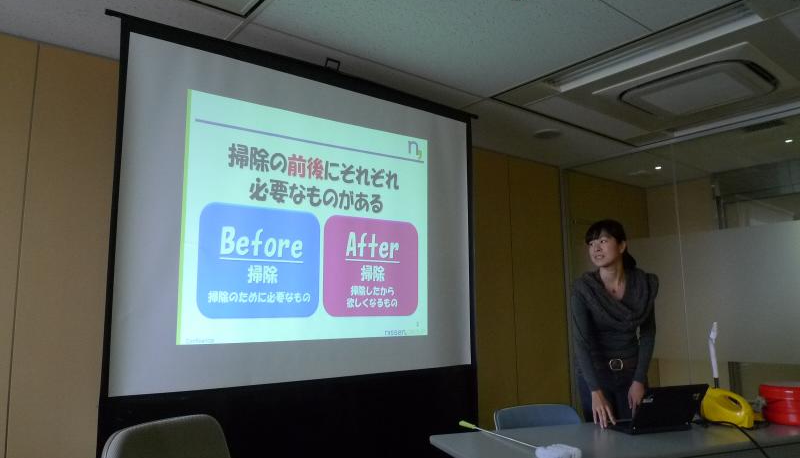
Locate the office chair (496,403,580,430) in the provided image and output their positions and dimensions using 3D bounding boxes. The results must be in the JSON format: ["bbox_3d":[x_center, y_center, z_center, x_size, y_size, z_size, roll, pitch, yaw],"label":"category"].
[{"bbox_3d":[0.700,1.161,2.298,0.520,0.764,0.560,1,-8,-13],"label":"office chair"}]

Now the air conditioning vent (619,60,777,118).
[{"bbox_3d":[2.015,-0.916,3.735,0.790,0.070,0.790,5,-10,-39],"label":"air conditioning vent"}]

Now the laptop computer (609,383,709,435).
[{"bbox_3d":[1.053,0.736,2.309,0.275,0.200,0.321,1,-8,-13],"label":"laptop computer"}]

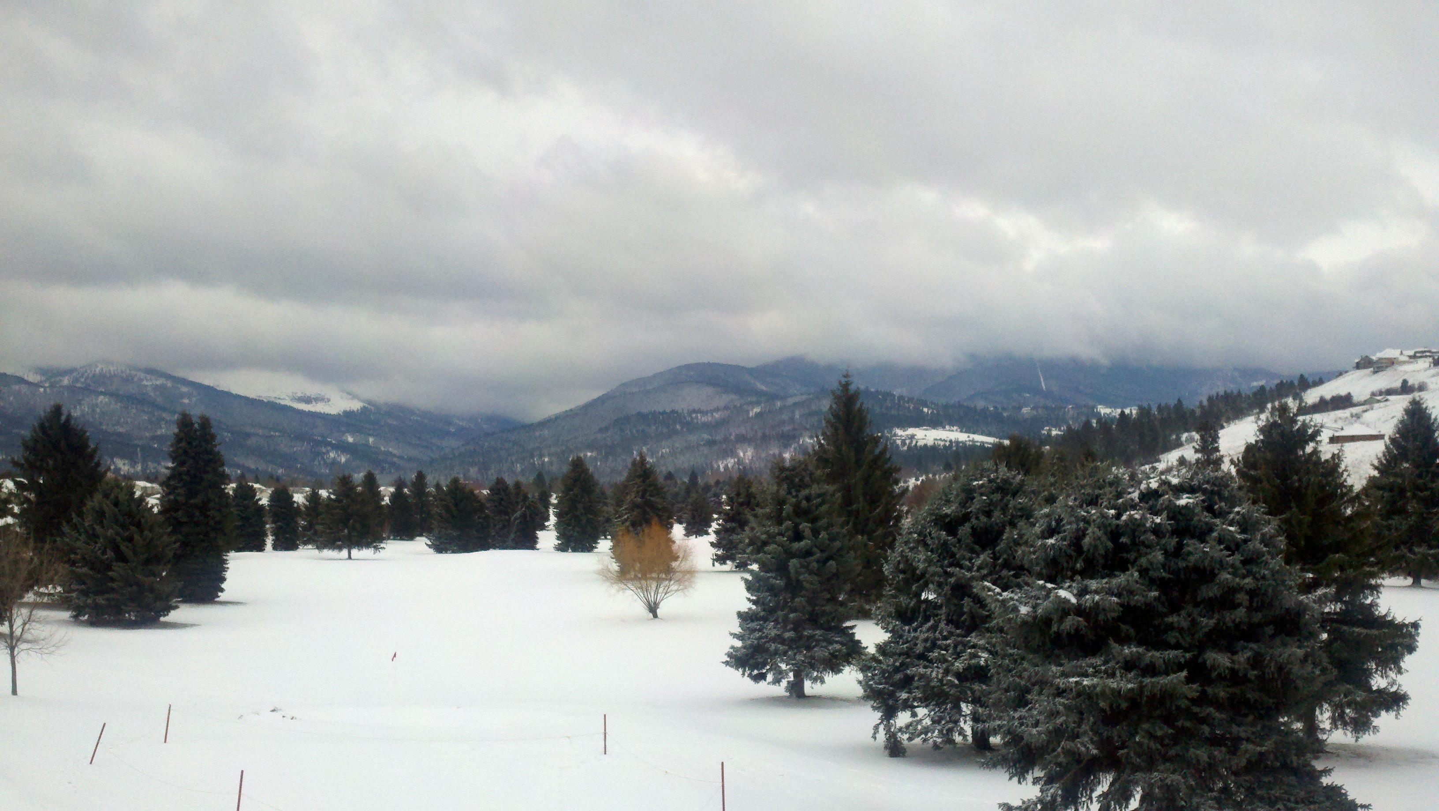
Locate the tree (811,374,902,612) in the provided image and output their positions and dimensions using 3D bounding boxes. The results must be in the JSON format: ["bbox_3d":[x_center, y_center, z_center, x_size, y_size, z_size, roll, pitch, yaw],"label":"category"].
[{"bbox_3d":[7.965,5.328,88.592,6.880,14.460,6.880,0,-3,0],"label":"tree"}]

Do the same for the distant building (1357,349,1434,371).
[{"bbox_3d":[247.032,-16.625,530.000,27.000,8.000,15.000,-2,-3,34],"label":"distant building"}]

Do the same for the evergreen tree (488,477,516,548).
[{"bbox_3d":[-20.524,10.132,137.037,2.980,6.775,2.980,0,-3,-8],"label":"evergreen tree"}]

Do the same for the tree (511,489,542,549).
[{"bbox_3d":[-18.116,10.560,136.063,3.065,5.830,3.065,0,-3,-8],"label":"tree"}]

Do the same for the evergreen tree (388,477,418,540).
[{"bbox_3d":[-33.508,10.929,153.769,3.104,6.724,3.104,1,-3,-12],"label":"evergreen tree"}]

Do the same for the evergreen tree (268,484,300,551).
[{"bbox_3d":[-40.107,10.302,134.058,2.916,6.162,2.916,1,-3,-17],"label":"evergreen tree"}]

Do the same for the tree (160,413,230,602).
[{"bbox_3d":[-34.988,6.733,97.205,4.760,12.500,4.760,0,-3,0],"label":"tree"}]

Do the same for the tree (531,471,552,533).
[{"bbox_3d":[-21.756,11.681,176.749,2.880,7.337,2.880,0,-3,-7],"label":"tree"}]

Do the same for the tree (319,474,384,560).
[{"bbox_3d":[-36.849,11.088,145.413,6.550,8.540,6.550,0,-3,0],"label":"tree"}]

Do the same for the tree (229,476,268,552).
[{"bbox_3d":[-43.006,9.862,132.459,3.707,6.892,3.707,1,-3,-18],"label":"tree"}]

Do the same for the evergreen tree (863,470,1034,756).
[{"bbox_3d":[7.795,6.091,43.473,7.180,8.500,7.180,0,-3,0],"label":"evergreen tree"}]

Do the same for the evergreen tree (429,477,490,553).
[{"bbox_3d":[-23.551,9.865,131.448,5.939,6.793,5.939,0,-3,-10],"label":"evergreen tree"}]

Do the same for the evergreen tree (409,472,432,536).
[{"bbox_3d":[-41.215,13.520,200.935,3.590,9.130,3.590,0,-3,0],"label":"evergreen tree"}]

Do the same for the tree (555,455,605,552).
[{"bbox_3d":[-15.361,10.800,160.125,5.600,10.560,5.600,0,-3,0],"label":"tree"}]

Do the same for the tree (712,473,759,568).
[{"bbox_3d":[2.058,10.336,129.756,5.650,8.500,5.650,0,-3,0],"label":"tree"}]

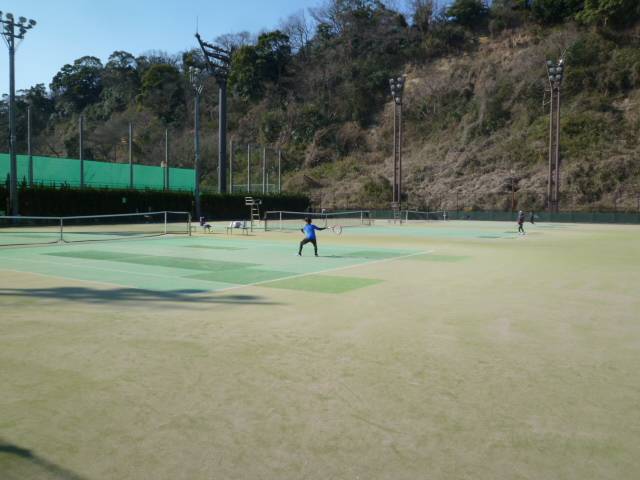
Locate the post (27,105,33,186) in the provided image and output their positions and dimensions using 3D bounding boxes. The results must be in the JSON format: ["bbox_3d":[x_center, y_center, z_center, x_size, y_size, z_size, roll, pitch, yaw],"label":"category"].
[{"bbox_3d":[-25.910,-6.841,47.871,0.260,9.900,0.260,3,4,32],"label":"post"}]

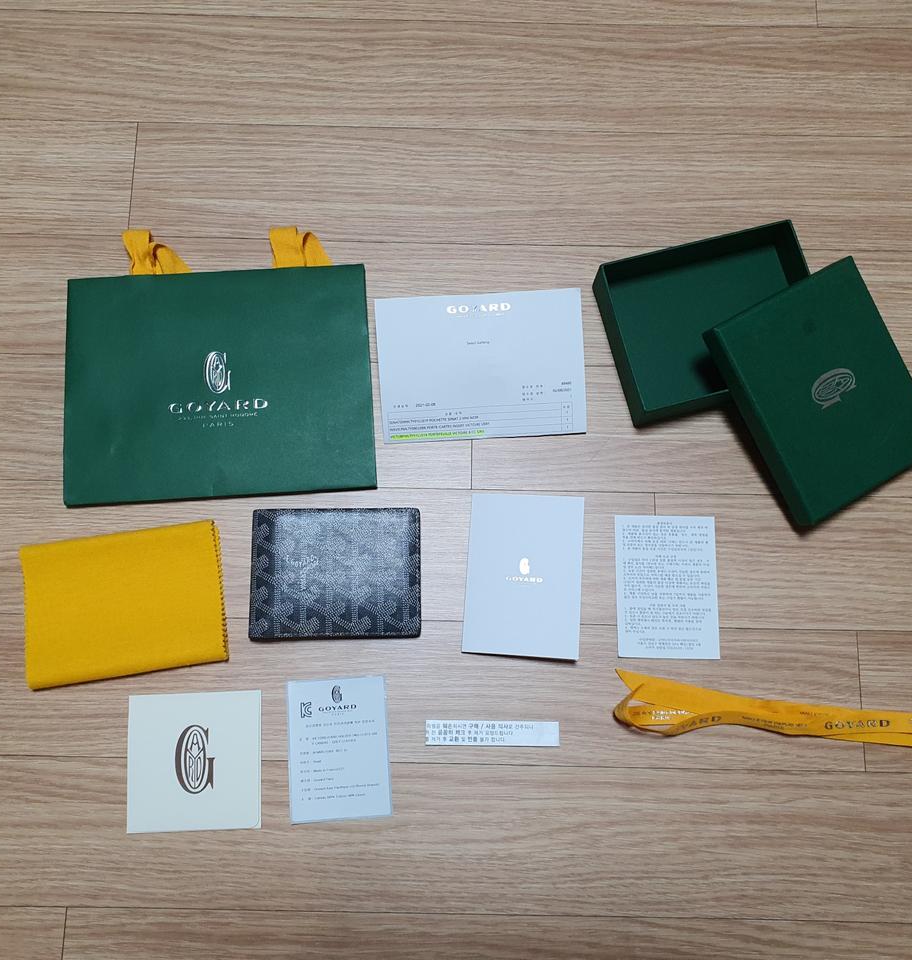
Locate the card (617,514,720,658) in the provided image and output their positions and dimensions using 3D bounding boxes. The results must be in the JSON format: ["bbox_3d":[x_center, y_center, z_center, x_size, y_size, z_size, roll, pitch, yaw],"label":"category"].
[{"bbox_3d":[0.149,0.075,0.676,0.071,0.001,0.100,1,78,0],"label":"card"}]

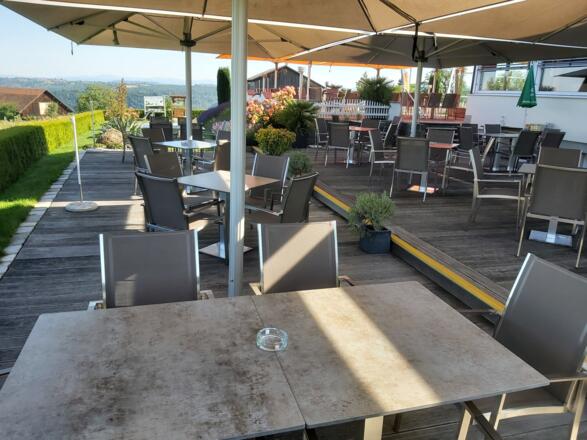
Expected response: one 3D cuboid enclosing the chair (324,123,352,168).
[{"bbox_3d":[0.950,-1.557,9.046,0.570,0.890,0.620,7,17,13],"label":"chair"}]

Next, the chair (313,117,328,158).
[{"bbox_3d":[0.885,-1.740,9.670,0.620,0.890,0.570,10,18,24],"label":"chair"}]

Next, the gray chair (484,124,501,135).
[{"bbox_3d":[4.815,-1.792,10.465,0.570,0.890,0.620,2,16,-2],"label":"gray chair"}]

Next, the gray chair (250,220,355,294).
[{"bbox_3d":[0.092,0.515,2.437,0.560,0.880,0.600,-2,17,-16],"label":"gray chair"}]

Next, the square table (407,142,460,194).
[{"bbox_3d":[2.098,-0.837,6.955,0.720,0.740,0.720,11,19,26],"label":"square table"}]

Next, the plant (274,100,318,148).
[{"bbox_3d":[0.080,-2.528,11.758,1.150,1.220,1.150,2,16,0],"label":"plant"}]

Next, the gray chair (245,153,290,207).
[{"bbox_3d":[-0.407,-0.271,5.071,0.570,0.890,0.620,10,18,25],"label":"gray chair"}]

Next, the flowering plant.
[{"bbox_3d":[-0.737,-2.977,12.992,1.500,1.700,1.500,2,16,0],"label":"flowering plant"}]

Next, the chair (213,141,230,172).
[{"bbox_3d":[-1.198,-0.716,6.485,0.620,0.890,0.570,11,18,28],"label":"chair"}]

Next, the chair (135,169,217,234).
[{"bbox_3d":[-1.049,-0.047,4.165,0.560,0.880,0.660,11,19,25],"label":"chair"}]

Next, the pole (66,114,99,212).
[{"bbox_3d":[-2.746,-0.713,5.576,0.420,1.160,0.420,-3,18,-18],"label":"pole"}]

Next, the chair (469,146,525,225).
[{"bbox_3d":[2.474,-0.412,5.382,0.660,0.880,0.560,12,19,28],"label":"chair"}]

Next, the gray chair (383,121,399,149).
[{"bbox_3d":[1.900,-1.612,9.450,0.600,0.880,0.560,10,18,24],"label":"gray chair"}]

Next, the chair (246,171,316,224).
[{"bbox_3d":[-0.177,-0.026,4.261,0.620,0.890,0.570,12,18,29],"label":"chair"}]

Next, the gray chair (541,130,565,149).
[{"bbox_3d":[5.197,-1.415,9.250,0.560,0.880,0.600,-2,16,-14],"label":"gray chair"}]

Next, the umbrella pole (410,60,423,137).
[{"bbox_3d":[2.534,-2.246,9.105,0.100,2.340,0.100,2,16,0],"label":"umbrella pole"}]

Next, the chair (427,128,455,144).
[{"bbox_3d":[2.398,-1.050,7.466,0.560,0.880,0.660,11,19,24],"label":"chair"}]

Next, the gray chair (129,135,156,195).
[{"bbox_3d":[-2.083,-0.833,6.752,0.570,0.890,0.620,11,18,28],"label":"gray chair"}]

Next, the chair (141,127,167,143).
[{"bbox_3d":[-2.259,-1.135,7.767,0.620,0.890,0.570,13,19,32],"label":"chair"}]

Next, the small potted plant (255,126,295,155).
[{"bbox_3d":[-0.370,-1.417,9.065,0.820,0.900,0.820,2,16,0],"label":"small potted plant"}]

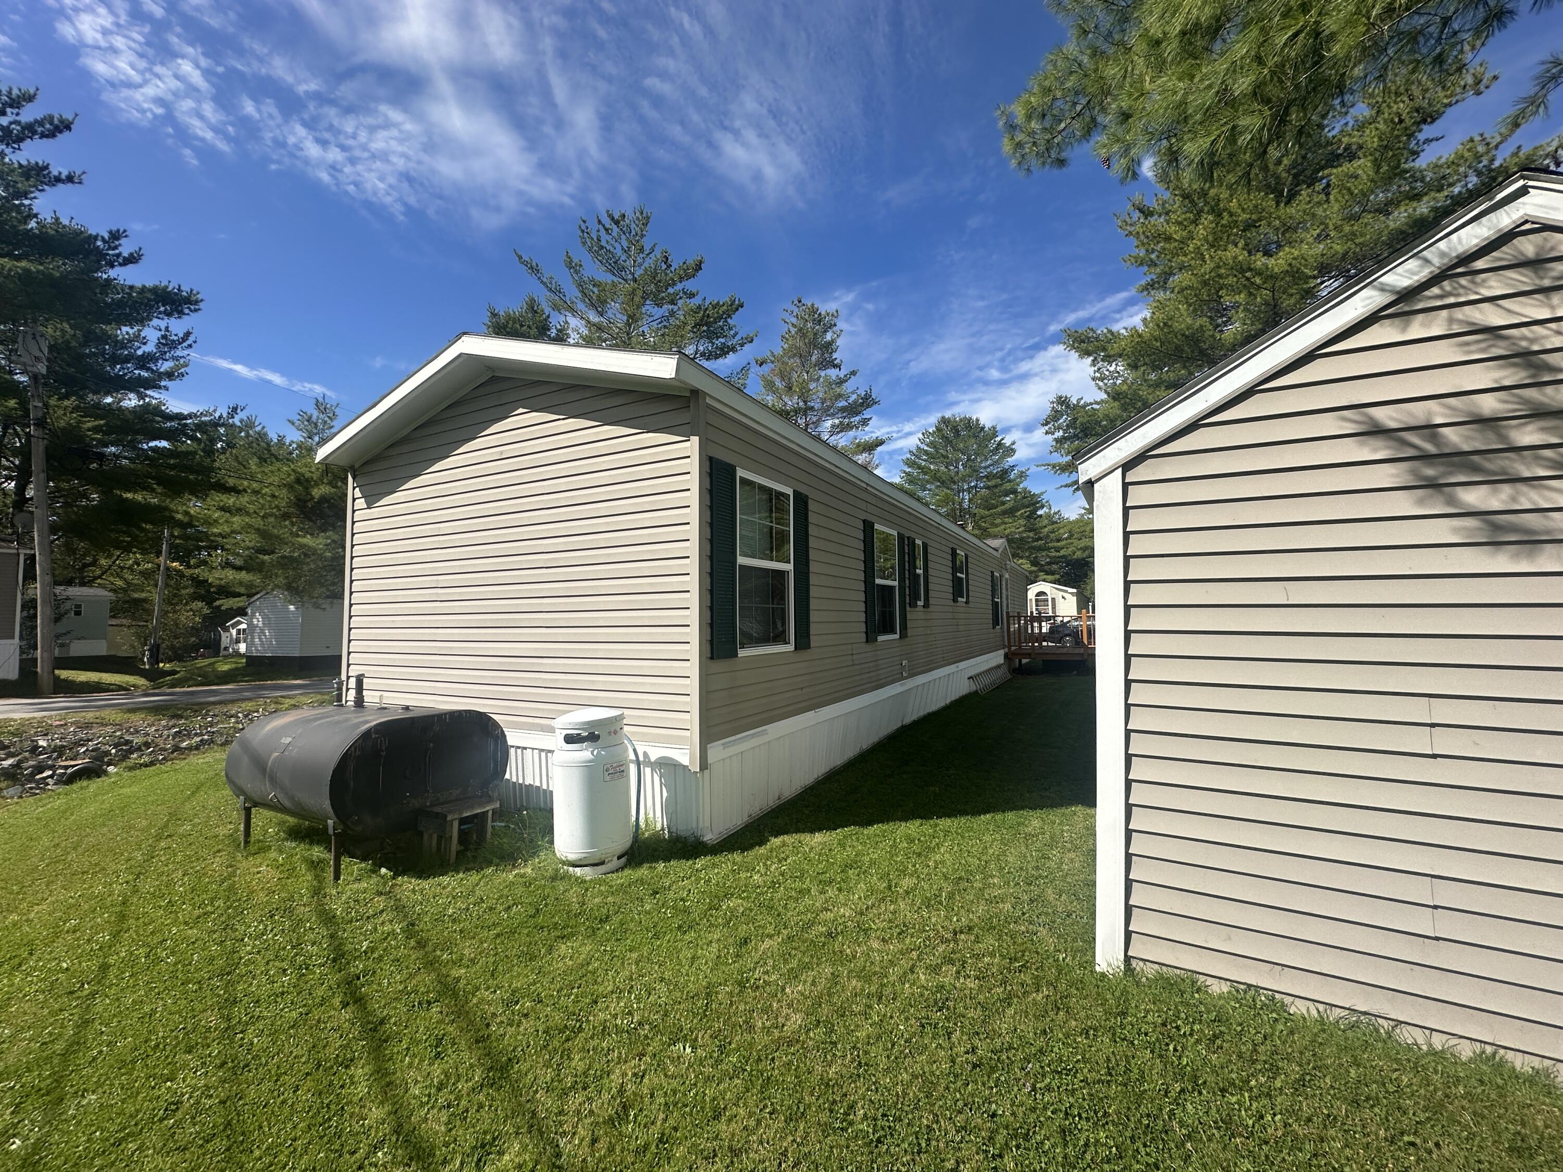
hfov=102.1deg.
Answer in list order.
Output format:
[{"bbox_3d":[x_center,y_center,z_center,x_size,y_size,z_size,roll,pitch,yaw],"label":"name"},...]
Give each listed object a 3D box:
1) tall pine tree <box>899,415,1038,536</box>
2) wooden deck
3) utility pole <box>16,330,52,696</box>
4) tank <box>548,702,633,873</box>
[{"bbox_3d":[12.237,-3.476,40.581,9.000,15.168,9.000,-2,-4,27],"label":"tall pine tree"},{"bbox_3d":[7.764,1.477,17.058,2.800,1.630,3.000,-2,-4,27],"label":"wooden deck"},{"bbox_3d":[-17.312,-1.790,14.923,0.500,8.700,0.500,-2,-4,27],"label":"utility pole"},{"bbox_3d":[-1.191,1.265,3.978,0.475,0.970,0.475,0,-3,-18],"label":"tank"}]

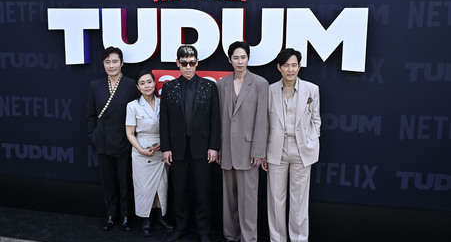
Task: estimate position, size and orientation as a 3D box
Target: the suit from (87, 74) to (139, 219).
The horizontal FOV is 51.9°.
[{"bbox_3d":[-1.084,0.277,4.597,0.480,1.465,0.300,0,9,-8],"label":"suit"}]

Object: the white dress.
[{"bbox_3d":[-0.740,0.353,4.476,0.380,1.185,0.290,-2,10,-15],"label":"white dress"}]

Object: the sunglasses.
[{"bbox_3d":[-0.323,-0.515,4.127,0.145,0.048,0.130,1,13,-1],"label":"sunglasses"}]

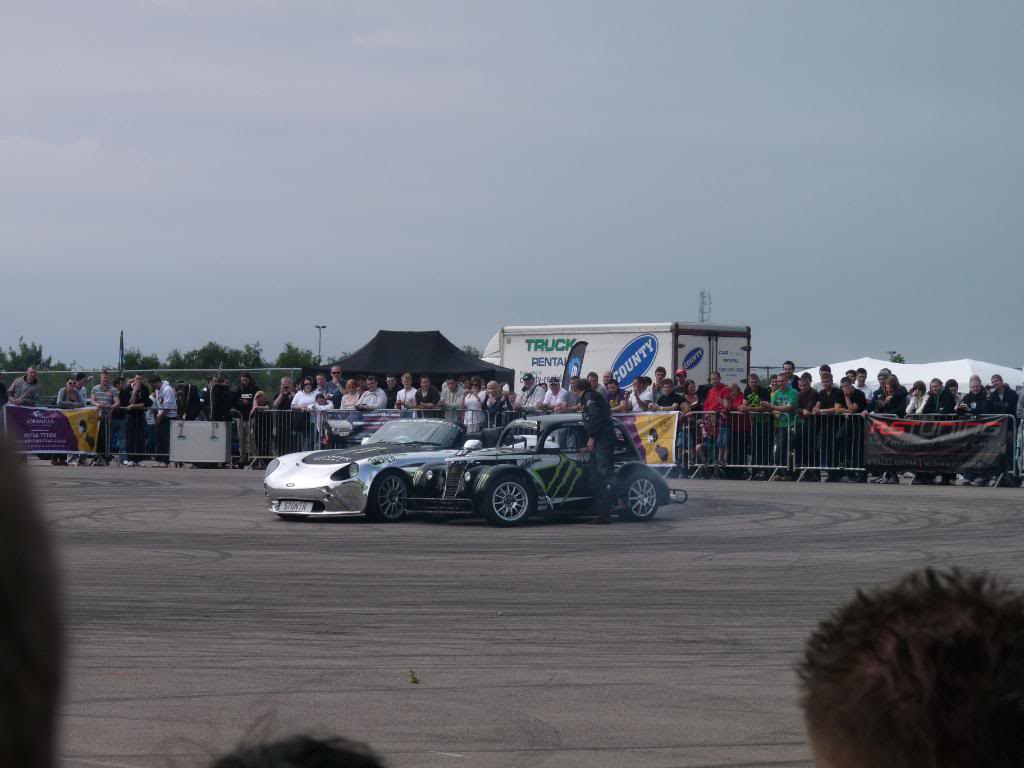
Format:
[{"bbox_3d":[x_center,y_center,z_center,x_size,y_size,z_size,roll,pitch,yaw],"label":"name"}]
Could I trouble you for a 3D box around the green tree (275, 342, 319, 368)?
[{"bbox_3d":[-12.504,-0.200,230.000,2.550,4.400,2.500,0,0,0],"label":"green tree"}]

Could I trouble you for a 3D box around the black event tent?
[{"bbox_3d":[-2.400,0.300,93.000,4.500,3.100,3.000,0,0,7],"label":"black event tent"}]

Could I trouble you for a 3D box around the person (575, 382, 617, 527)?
[{"bbox_3d":[0.930,0.750,43.900,0.580,1.610,0.520,0,0,3],"label":"person"}]

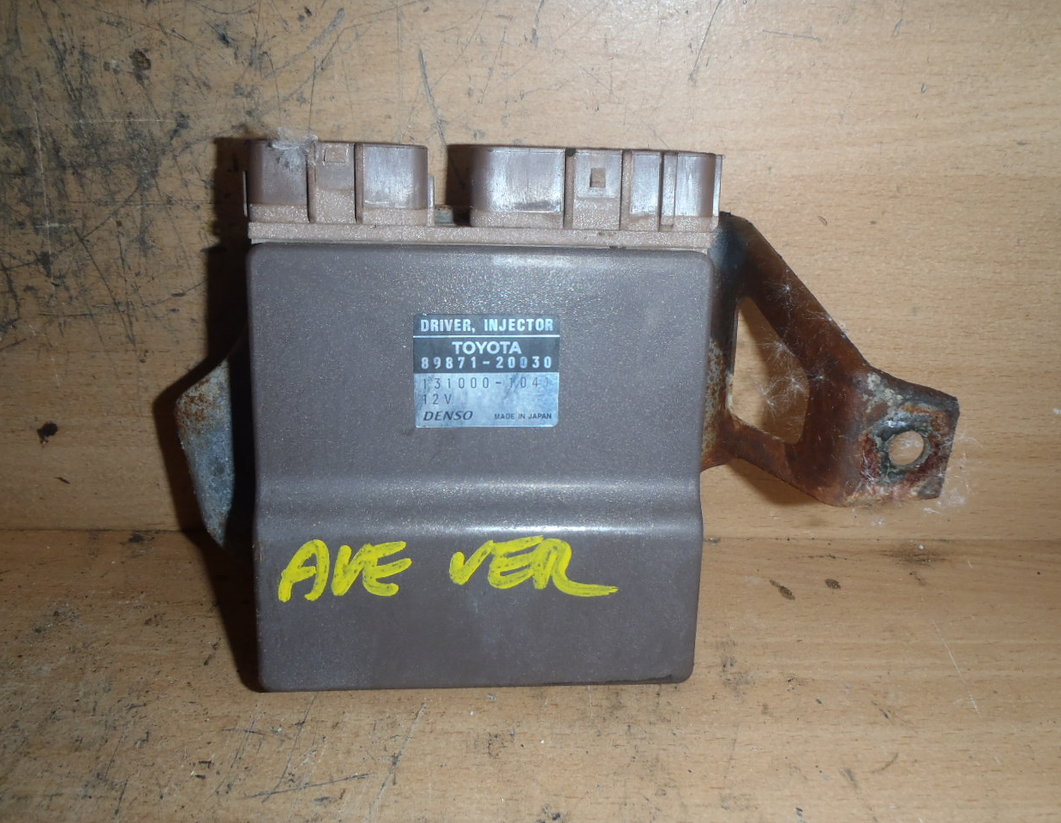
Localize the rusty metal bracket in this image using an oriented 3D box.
[{"bbox_3d":[0.080,-0.014,0.237,0.054,0.075,0.041,0,11,-5],"label":"rusty metal bracket"}]

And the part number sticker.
[{"bbox_3d":[-0.011,-0.010,0.216,0.035,0.028,0.001,0,11,-5],"label":"part number sticker"}]

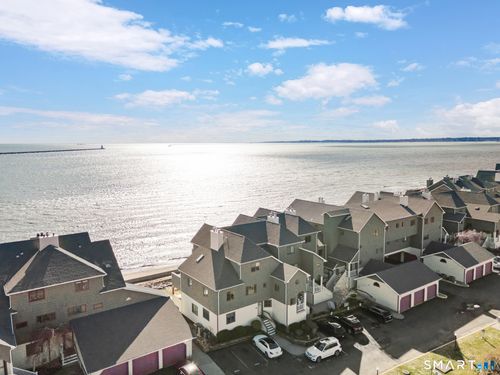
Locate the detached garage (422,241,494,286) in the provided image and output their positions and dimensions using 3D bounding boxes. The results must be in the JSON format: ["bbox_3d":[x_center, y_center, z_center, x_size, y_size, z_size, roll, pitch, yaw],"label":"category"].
[{"bbox_3d":[40.309,14.077,67.421,11.190,5.011,8.174,-5,9,-35],"label":"detached garage"}]

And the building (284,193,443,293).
[{"bbox_3d":[26.524,8.868,79.273,31.138,12.358,20.921,-5,9,-35],"label":"building"}]

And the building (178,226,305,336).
[{"bbox_3d":[-1.818,12.570,52.659,13.137,12.066,17.126,-5,9,-35],"label":"building"}]

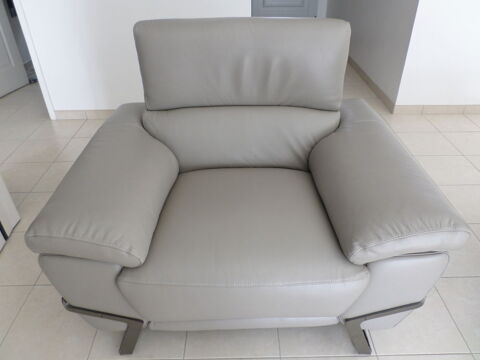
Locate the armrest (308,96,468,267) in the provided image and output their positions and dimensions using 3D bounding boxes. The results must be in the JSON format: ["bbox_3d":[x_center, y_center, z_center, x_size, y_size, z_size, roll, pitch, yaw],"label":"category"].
[{"bbox_3d":[0.410,-0.056,1.238,0.305,0.152,0.848,-1,35,0],"label":"armrest"}]

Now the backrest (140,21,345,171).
[{"bbox_3d":[0.014,-0.334,1.397,0.787,0.543,0.293,-1,35,0],"label":"backrest"}]

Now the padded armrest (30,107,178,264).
[{"bbox_3d":[-0.389,-0.050,1.243,0.293,0.152,0.848,-1,35,0],"label":"padded armrest"}]

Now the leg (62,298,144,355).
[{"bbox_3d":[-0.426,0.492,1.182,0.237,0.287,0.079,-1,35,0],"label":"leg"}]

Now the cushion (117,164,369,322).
[{"bbox_3d":[0.008,0.190,1.239,0.676,0.220,0.628,-1,35,0],"label":"cushion"}]

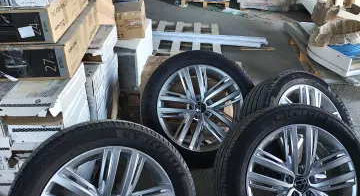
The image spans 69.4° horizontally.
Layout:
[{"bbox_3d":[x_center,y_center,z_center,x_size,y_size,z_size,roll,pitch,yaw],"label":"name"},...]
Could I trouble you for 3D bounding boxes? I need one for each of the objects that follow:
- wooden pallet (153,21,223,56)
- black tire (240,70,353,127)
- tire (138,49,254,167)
[{"bbox_3d":[-0.063,-0.694,3.149,1.100,0.120,0.950,3,35,3],"label":"wooden pallet"},{"bbox_3d":[0.684,0.201,1.493,0.715,0.237,0.715,-21,83,-29],"label":"black tire"},{"bbox_3d":[0.116,0.069,1.620,0.715,0.715,0.237,-3,-6,-7],"label":"tire"}]

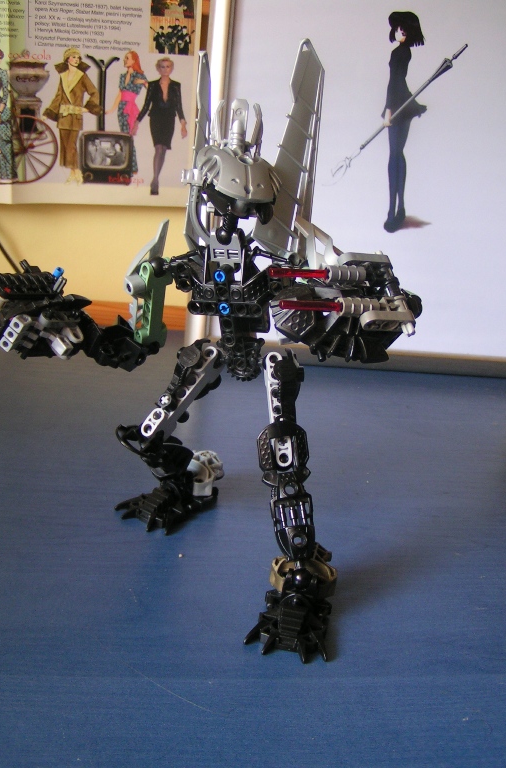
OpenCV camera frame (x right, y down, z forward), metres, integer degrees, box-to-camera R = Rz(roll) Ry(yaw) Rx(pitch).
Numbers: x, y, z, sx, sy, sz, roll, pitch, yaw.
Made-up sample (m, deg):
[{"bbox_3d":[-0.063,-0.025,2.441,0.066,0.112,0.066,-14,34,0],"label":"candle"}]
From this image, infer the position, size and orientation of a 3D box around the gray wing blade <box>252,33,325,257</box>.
[{"bbox_3d":[0.022,-0.118,0.423,0.008,0.112,0.048,1,-13,34],"label":"gray wing blade"}]

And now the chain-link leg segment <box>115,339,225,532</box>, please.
[{"bbox_3d":[-0.043,0.023,0.440,0.056,0.108,0.084,17,26,28],"label":"chain-link leg segment"}]

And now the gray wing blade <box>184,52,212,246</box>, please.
[{"bbox_3d":[-0.028,-0.118,0.442,0.008,0.108,0.040,3,-11,13],"label":"gray wing blade"}]

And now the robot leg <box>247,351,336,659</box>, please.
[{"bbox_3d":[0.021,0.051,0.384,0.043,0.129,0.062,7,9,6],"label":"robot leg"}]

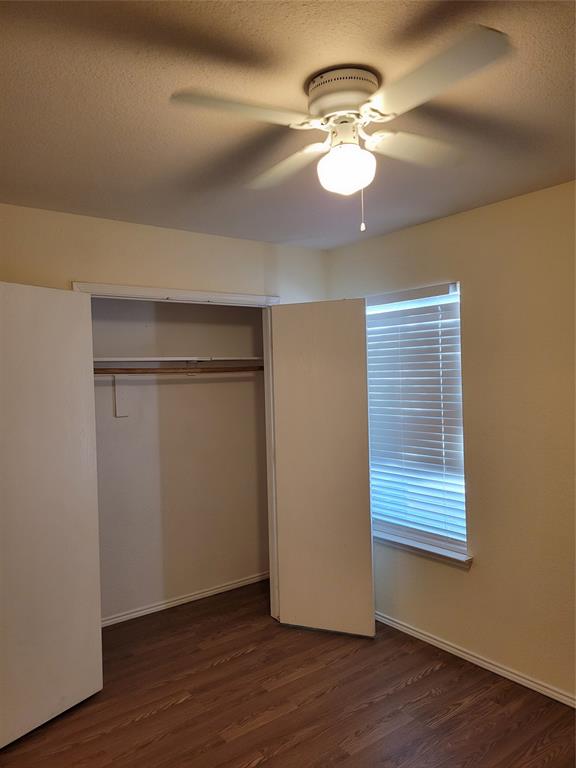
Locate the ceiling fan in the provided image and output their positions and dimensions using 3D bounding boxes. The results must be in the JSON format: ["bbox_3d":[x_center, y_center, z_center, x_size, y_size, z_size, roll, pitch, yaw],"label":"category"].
[{"bbox_3d":[0.168,-0.709,1.676,1.050,0.320,1.050,-2,1,-32],"label":"ceiling fan"}]

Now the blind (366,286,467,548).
[{"bbox_3d":[0.721,0.167,3.470,0.070,1.440,0.790,-2,1,-38],"label":"blind"}]

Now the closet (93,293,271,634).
[{"bbox_3d":[-0.660,0.535,3.701,1.400,2.050,0.680,-2,1,-38],"label":"closet"}]

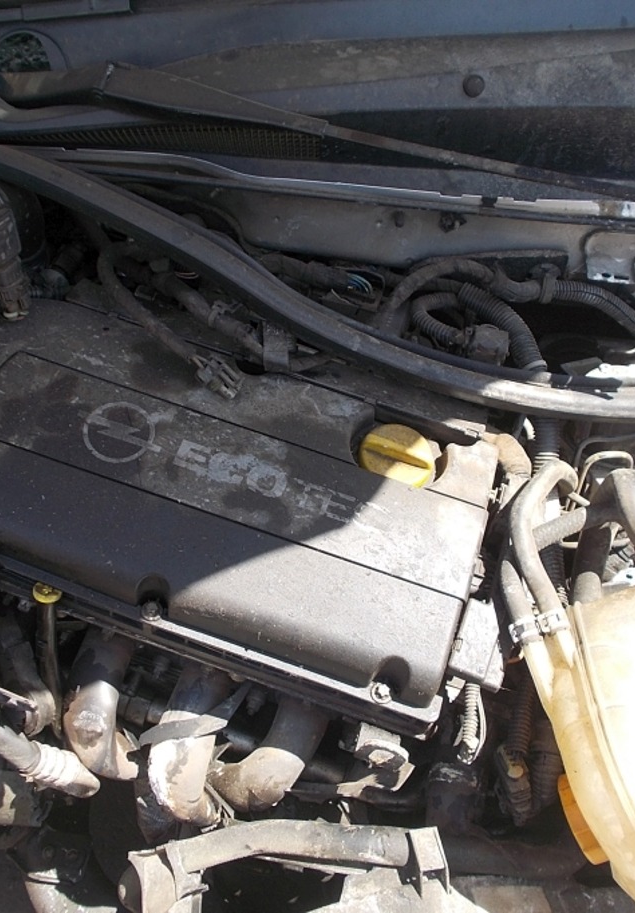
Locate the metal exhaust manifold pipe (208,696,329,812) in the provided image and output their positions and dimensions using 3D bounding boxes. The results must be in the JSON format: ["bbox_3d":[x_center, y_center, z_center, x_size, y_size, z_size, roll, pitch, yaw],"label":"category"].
[{"bbox_3d":[-0.039,0.241,0.745,0.090,0.085,0.075,14,55,7],"label":"metal exhaust manifold pipe"}]

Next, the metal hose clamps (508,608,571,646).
[{"bbox_3d":[0.171,0.131,0.705,0.041,0.020,0.018,-22,64,-17],"label":"metal hose clamps"}]

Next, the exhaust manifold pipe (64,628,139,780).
[{"bbox_3d":[-0.191,0.224,0.816,0.053,0.109,0.121,-1,60,-6],"label":"exhaust manifold pipe"}]

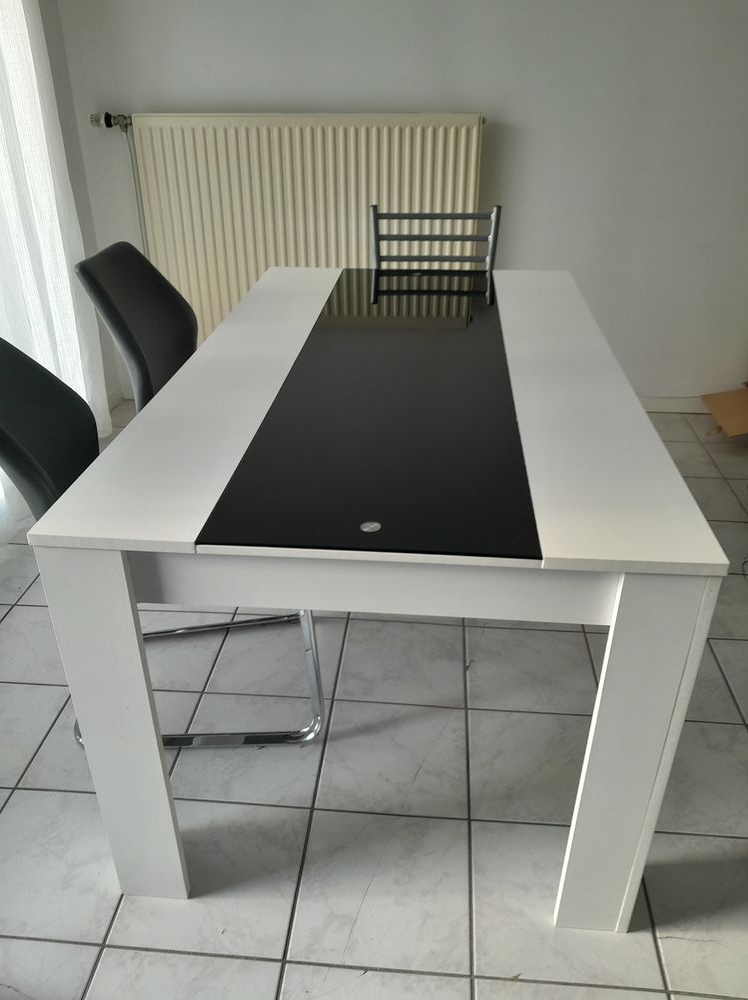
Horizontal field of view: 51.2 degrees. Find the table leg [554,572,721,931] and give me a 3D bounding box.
[{"bbox_3d":[0.379,0.383,1.199,0.120,0.727,0.122,2,29,5],"label":"table leg"}]

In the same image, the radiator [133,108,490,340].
[{"bbox_3d":[-0.243,-1.003,3.038,1.260,0.900,0.090,2,29,4],"label":"radiator"}]

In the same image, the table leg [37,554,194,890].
[{"bbox_3d":[-0.385,0.354,1.260,0.120,0.727,0.122,2,29,5],"label":"table leg"}]

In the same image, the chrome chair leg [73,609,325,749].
[{"bbox_3d":[-0.406,0.252,1.776,0.555,0.410,0.475,-3,29,-5],"label":"chrome chair leg"}]

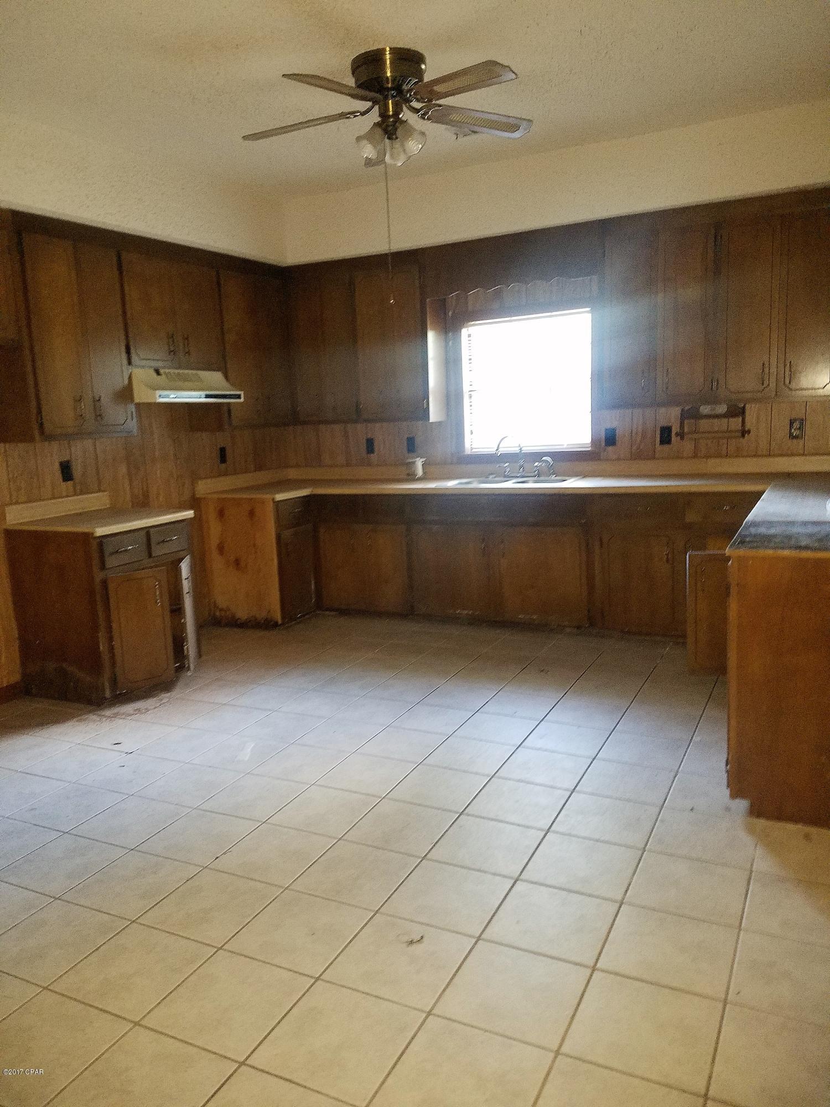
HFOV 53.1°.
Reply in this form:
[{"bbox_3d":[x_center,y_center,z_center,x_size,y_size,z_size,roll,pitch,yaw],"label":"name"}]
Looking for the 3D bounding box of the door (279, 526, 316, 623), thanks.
[{"bbox_3d":[-0.822,0.132,5.758,0.022,0.607,0.407,2,11,26],"label":"door"}]

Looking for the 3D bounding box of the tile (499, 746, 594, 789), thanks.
[{"bbox_3d":[0.511,0.840,3.249,0.306,0.010,0.304,2,11,26],"label":"tile"}]

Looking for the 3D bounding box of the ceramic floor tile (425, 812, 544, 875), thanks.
[{"bbox_3d":[0.238,0.948,2.695,0.302,0.010,0.302,2,11,26],"label":"ceramic floor tile"}]

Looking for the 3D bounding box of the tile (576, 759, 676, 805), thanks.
[{"bbox_3d":[0.789,0.858,3.100,0.305,0.010,0.305,2,11,26],"label":"tile"}]

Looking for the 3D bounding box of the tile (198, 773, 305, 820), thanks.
[{"bbox_3d":[-0.597,0.916,3.115,0.306,0.010,0.304,2,11,26],"label":"tile"}]

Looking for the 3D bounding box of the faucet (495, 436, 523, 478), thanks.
[{"bbox_3d":[0.646,-0.632,5.527,0.200,0.267,0.050,-10,12,-36],"label":"faucet"}]

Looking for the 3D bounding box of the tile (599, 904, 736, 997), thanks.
[{"bbox_3d":[0.656,1.022,2.151,0.302,0.010,0.302,2,11,26],"label":"tile"}]

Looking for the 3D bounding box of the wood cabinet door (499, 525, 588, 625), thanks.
[{"bbox_3d":[0.798,0.138,5.215,0.582,0.616,0.022,2,11,26],"label":"wood cabinet door"}]

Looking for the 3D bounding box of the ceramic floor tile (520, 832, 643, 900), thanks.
[{"bbox_3d":[0.515,0.959,2.553,0.306,0.010,0.304,2,11,26],"label":"ceramic floor tile"}]

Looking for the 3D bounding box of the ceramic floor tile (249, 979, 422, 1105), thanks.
[{"bbox_3d":[-0.170,1.101,1.877,0.302,0.010,0.302,2,11,26],"label":"ceramic floor tile"}]

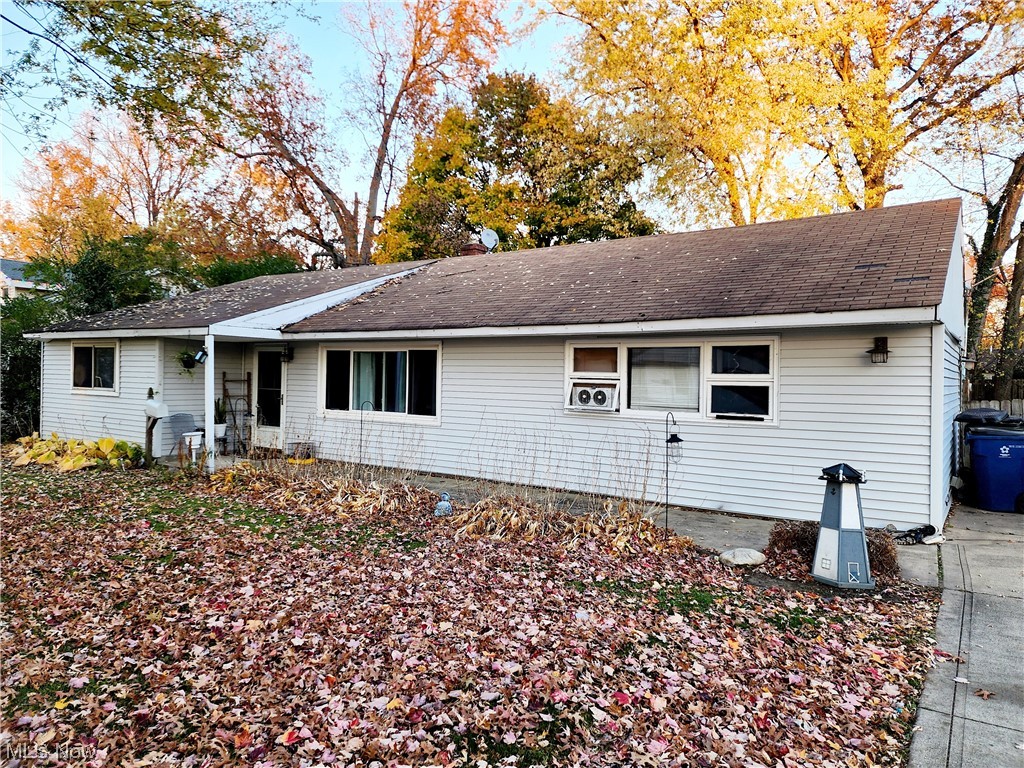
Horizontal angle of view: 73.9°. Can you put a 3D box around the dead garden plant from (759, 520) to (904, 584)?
[{"bbox_3d":[2.740,1.358,5.780,1.030,0.420,0.700,1,0,36],"label":"dead garden plant"}]

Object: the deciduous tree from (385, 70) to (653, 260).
[{"bbox_3d":[0.220,-5.578,28.000,11.200,14.200,10.500,1,0,36],"label":"deciduous tree"}]

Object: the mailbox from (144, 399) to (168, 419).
[{"bbox_3d":[-6.110,0.425,11.700,0.490,0.250,0.200,1,0,36],"label":"mailbox"}]

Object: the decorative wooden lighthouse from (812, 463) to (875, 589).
[{"bbox_3d":[2.650,1.102,5.430,0.530,0.920,0.480,1,0,9],"label":"decorative wooden lighthouse"}]

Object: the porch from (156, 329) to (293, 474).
[{"bbox_3d":[-5.240,0.273,12.570,2.300,2.350,2.150,1,0,36],"label":"porch"}]

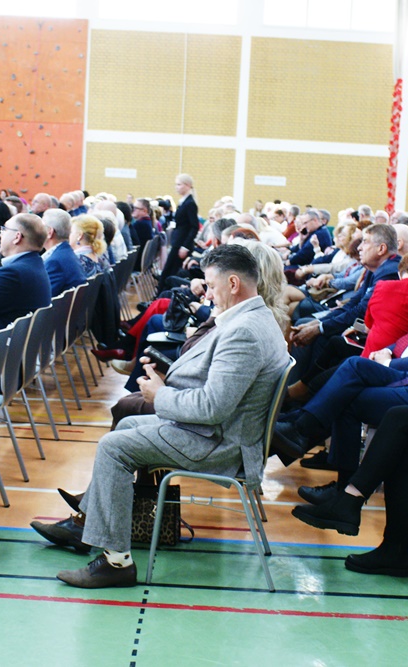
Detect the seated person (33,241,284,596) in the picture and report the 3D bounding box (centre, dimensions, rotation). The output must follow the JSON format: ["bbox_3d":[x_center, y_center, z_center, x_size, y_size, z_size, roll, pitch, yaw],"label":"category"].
[{"bbox_3d":[-0.166,0.284,4.585,1.000,1.290,0.600,3,6,1],"label":"seated person"}]

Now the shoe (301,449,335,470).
[{"bbox_3d":[0.688,0.694,6.465,0.290,0.110,0.105,4,7,9],"label":"shoe"}]

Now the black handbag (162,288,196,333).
[{"bbox_3d":[-0.175,-0.150,7.543,0.180,0.270,0.260,3,7,1],"label":"black handbag"}]

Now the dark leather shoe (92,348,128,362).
[{"bbox_3d":[-0.713,0.170,8.726,0.265,0.105,0.090,9,7,0],"label":"dark leather shoe"}]

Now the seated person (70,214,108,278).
[{"bbox_3d":[-1.152,-0.241,8.534,0.800,1.270,0.480,3,7,1],"label":"seated person"}]

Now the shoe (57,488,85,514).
[{"bbox_3d":[-0.539,0.761,5.179,0.280,0.115,0.095,35,6,-3],"label":"shoe"}]

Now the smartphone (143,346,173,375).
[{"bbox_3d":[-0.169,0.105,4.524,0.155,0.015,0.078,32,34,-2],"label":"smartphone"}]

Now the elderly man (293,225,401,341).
[{"bbox_3d":[0.745,0.064,6.538,0.860,1.350,0.540,3,7,1],"label":"elderly man"}]

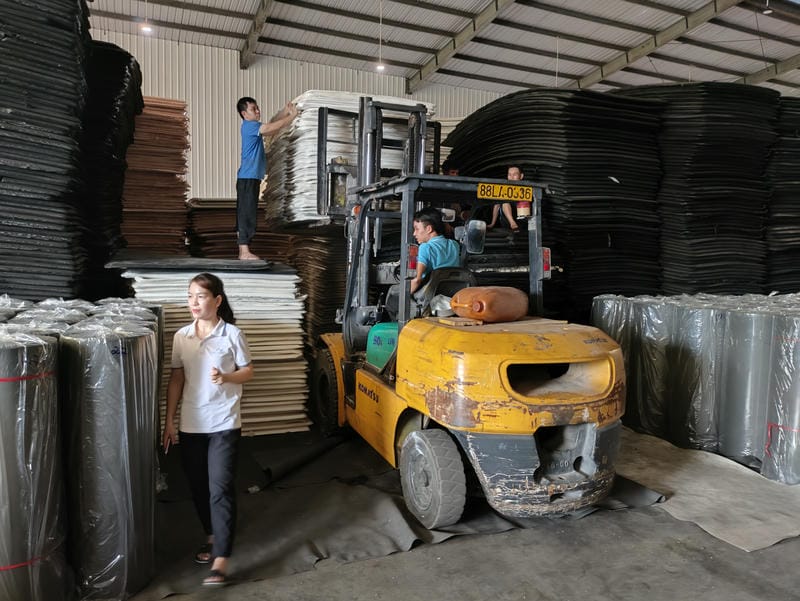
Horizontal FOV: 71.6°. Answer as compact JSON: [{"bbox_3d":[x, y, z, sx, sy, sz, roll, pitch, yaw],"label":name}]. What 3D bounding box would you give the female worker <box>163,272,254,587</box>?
[{"bbox_3d":[-0.986,0.636,2.857,0.500,1.550,0.420,1,2,13],"label":"female worker"}]

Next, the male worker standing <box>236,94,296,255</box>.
[{"bbox_3d":[-1.393,-1.264,5.750,0.660,1.680,0.460,0,2,-18],"label":"male worker standing"}]

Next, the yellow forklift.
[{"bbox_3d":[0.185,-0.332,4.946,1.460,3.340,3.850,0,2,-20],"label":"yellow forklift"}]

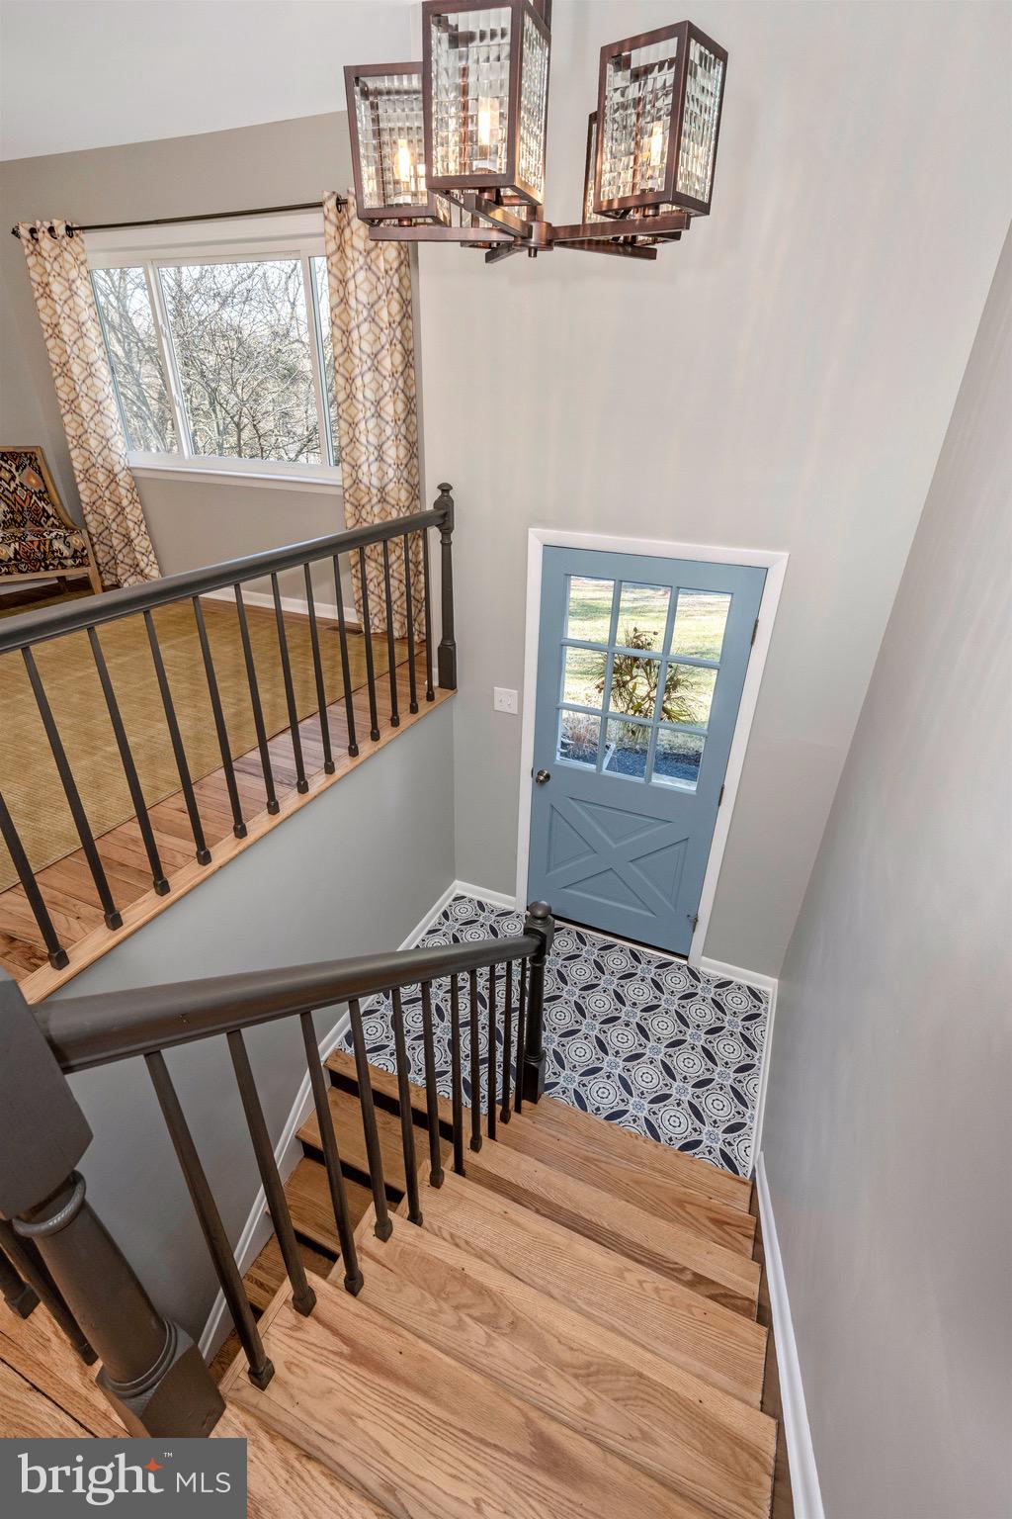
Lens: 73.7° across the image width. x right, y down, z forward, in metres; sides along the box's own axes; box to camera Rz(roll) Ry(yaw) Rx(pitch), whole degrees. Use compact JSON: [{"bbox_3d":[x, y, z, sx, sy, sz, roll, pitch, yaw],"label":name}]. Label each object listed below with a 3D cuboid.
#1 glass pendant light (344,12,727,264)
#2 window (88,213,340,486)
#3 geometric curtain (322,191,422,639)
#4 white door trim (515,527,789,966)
[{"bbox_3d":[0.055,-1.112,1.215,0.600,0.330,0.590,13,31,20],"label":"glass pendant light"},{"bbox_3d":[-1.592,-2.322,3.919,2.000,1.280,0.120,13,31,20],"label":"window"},{"bbox_3d":[-0.686,-1.700,3.630,0.480,2.125,0.120,13,31,20],"label":"geometric curtain"},{"bbox_3d":[0.570,0.037,3.226,1.045,2.109,0.080,13,31,20],"label":"white door trim"}]

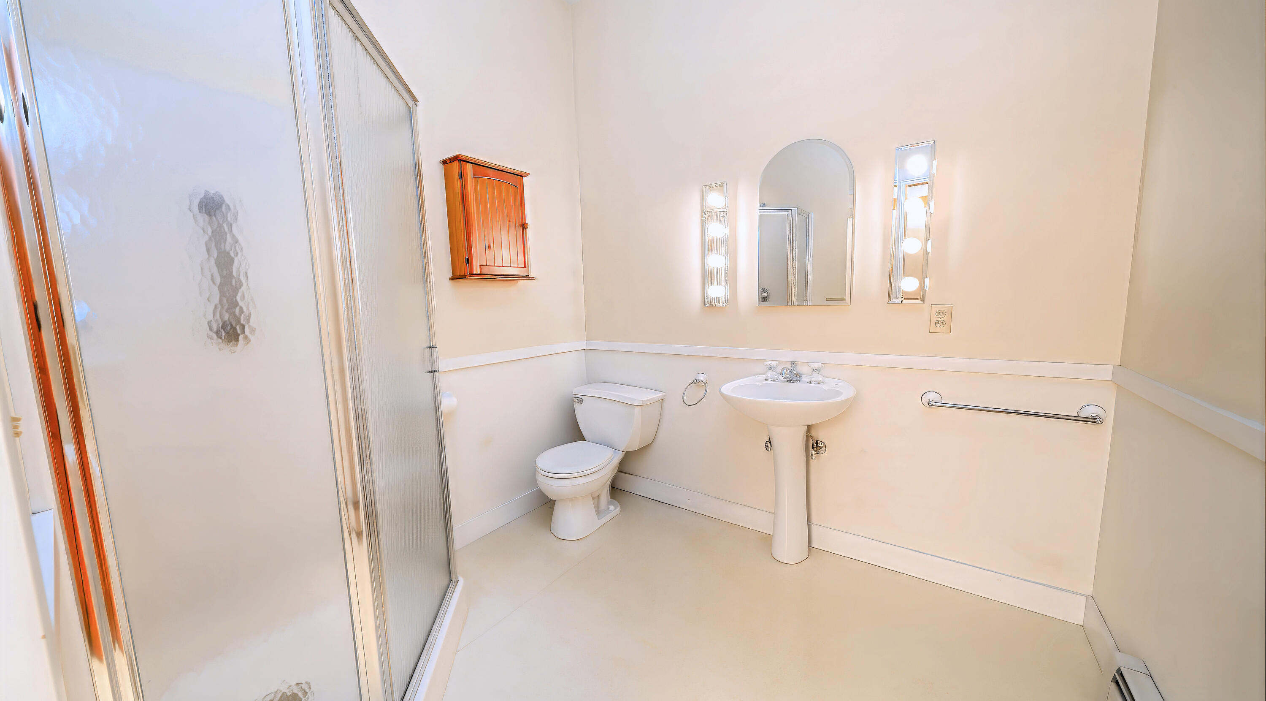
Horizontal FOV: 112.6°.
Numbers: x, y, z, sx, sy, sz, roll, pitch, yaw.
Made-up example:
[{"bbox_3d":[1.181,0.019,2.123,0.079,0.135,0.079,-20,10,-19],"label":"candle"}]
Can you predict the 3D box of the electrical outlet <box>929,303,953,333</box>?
[{"bbox_3d":[1.222,-0.123,1.675,0.072,0.112,0.010,3,8,36],"label":"electrical outlet"}]

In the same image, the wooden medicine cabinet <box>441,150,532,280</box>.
[{"bbox_3d":[-0.703,-0.633,2.111,0.148,0.548,0.415,3,8,36],"label":"wooden medicine cabinet"}]

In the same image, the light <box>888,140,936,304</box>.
[{"bbox_3d":[1.096,-0.493,1.668,0.128,0.617,0.090,3,8,36],"label":"light"}]

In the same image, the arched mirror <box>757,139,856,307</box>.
[{"bbox_3d":[0.778,-0.576,1.937,0.418,0.739,0.015,3,8,36],"label":"arched mirror"}]

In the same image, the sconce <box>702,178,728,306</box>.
[{"bbox_3d":[0.413,-0.532,2.164,0.133,0.618,0.090,3,8,36],"label":"sconce"}]

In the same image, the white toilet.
[{"bbox_3d":[-0.196,0.611,2.358,0.515,0.705,0.725,3,8,36],"label":"white toilet"}]

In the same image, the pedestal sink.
[{"bbox_3d":[0.680,0.567,1.875,0.575,0.850,0.480,3,8,36],"label":"pedestal sink"}]

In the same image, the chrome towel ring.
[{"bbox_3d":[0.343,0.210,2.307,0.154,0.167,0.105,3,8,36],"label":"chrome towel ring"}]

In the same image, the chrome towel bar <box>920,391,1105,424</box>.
[{"bbox_3d":[1.383,0.215,1.563,0.531,0.070,0.075,3,8,36],"label":"chrome towel bar"}]

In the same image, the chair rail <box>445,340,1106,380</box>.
[{"bbox_3d":[0.358,0.077,1.710,2.411,0.054,1.050,3,8,36],"label":"chair rail"}]

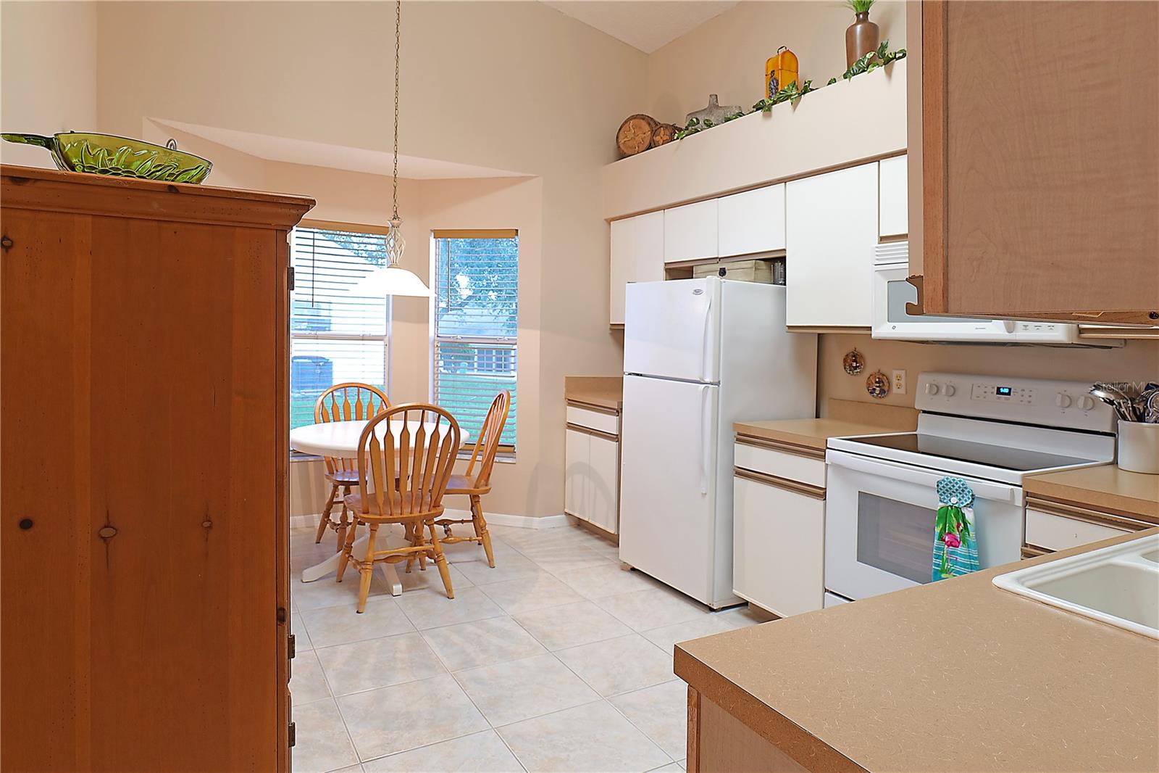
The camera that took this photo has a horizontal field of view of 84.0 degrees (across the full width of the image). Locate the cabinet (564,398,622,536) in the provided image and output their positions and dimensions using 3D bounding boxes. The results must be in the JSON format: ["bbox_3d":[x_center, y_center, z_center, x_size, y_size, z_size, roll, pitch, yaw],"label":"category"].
[{"bbox_3d":[0.380,0.523,4.439,0.680,0.824,0.607,-2,6,-32],"label":"cabinet"}]

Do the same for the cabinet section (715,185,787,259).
[{"bbox_3d":[1.073,-0.896,3.602,0.295,0.338,0.501,0,4,-30],"label":"cabinet section"}]

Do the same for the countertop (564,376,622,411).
[{"bbox_3d":[0.386,0.036,4.388,0.700,0.155,0.617,-2,6,-32],"label":"countertop"}]

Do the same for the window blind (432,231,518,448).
[{"bbox_3d":[-0.724,-0.306,4.443,0.634,1.536,0.090,2,5,13],"label":"window blind"}]

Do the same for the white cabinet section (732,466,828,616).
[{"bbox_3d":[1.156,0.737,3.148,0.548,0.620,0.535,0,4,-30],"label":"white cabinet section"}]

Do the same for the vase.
[{"bbox_3d":[1.334,-1.598,3.059,0.170,0.350,0.170,-2,6,-32],"label":"vase"}]

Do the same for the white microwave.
[{"bbox_3d":[1.656,-0.388,2.588,0.410,0.408,0.762,-2,6,-32],"label":"white microwave"}]

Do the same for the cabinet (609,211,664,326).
[{"bbox_3d":[0.530,-0.779,4.455,0.343,0.729,0.594,-2,6,-32],"label":"cabinet"}]

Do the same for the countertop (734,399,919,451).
[{"bbox_3d":[1.189,0.165,3.104,0.690,0.155,0.509,-2,6,-32],"label":"countertop"}]

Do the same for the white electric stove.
[{"bbox_3d":[1.498,0.571,2.585,0.690,1.198,0.765,-2,6,-32],"label":"white electric stove"}]

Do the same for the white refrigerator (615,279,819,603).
[{"bbox_3d":[0.751,0.251,3.579,0.740,1.630,0.749,-2,6,-32],"label":"white refrigerator"}]

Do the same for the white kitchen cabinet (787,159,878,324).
[{"bbox_3d":[1.332,-0.649,3.163,0.343,0.729,0.514,-2,6,-32],"label":"white kitchen cabinet"}]

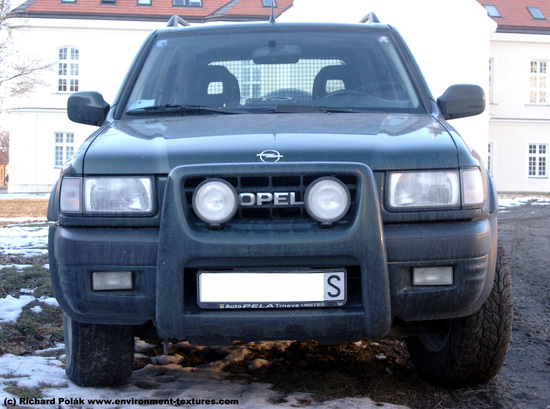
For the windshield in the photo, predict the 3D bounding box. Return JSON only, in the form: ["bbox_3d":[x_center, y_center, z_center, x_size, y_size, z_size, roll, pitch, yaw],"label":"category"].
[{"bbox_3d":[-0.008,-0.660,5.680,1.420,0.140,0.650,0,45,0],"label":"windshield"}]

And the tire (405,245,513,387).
[{"bbox_3d":[0.752,0.395,4.930,0.250,0.730,0.730,-1,2,-12],"label":"tire"}]

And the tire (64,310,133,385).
[{"bbox_3d":[-0.746,0.398,4.930,0.250,0.730,0.730,-1,2,-12],"label":"tire"}]

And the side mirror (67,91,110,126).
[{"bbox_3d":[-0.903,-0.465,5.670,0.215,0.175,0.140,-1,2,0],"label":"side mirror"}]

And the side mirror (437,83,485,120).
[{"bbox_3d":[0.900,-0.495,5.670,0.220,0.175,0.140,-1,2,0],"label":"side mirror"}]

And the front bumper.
[{"bbox_3d":[-0.010,0.175,4.300,1.720,0.650,0.540,-1,2,0],"label":"front bumper"}]

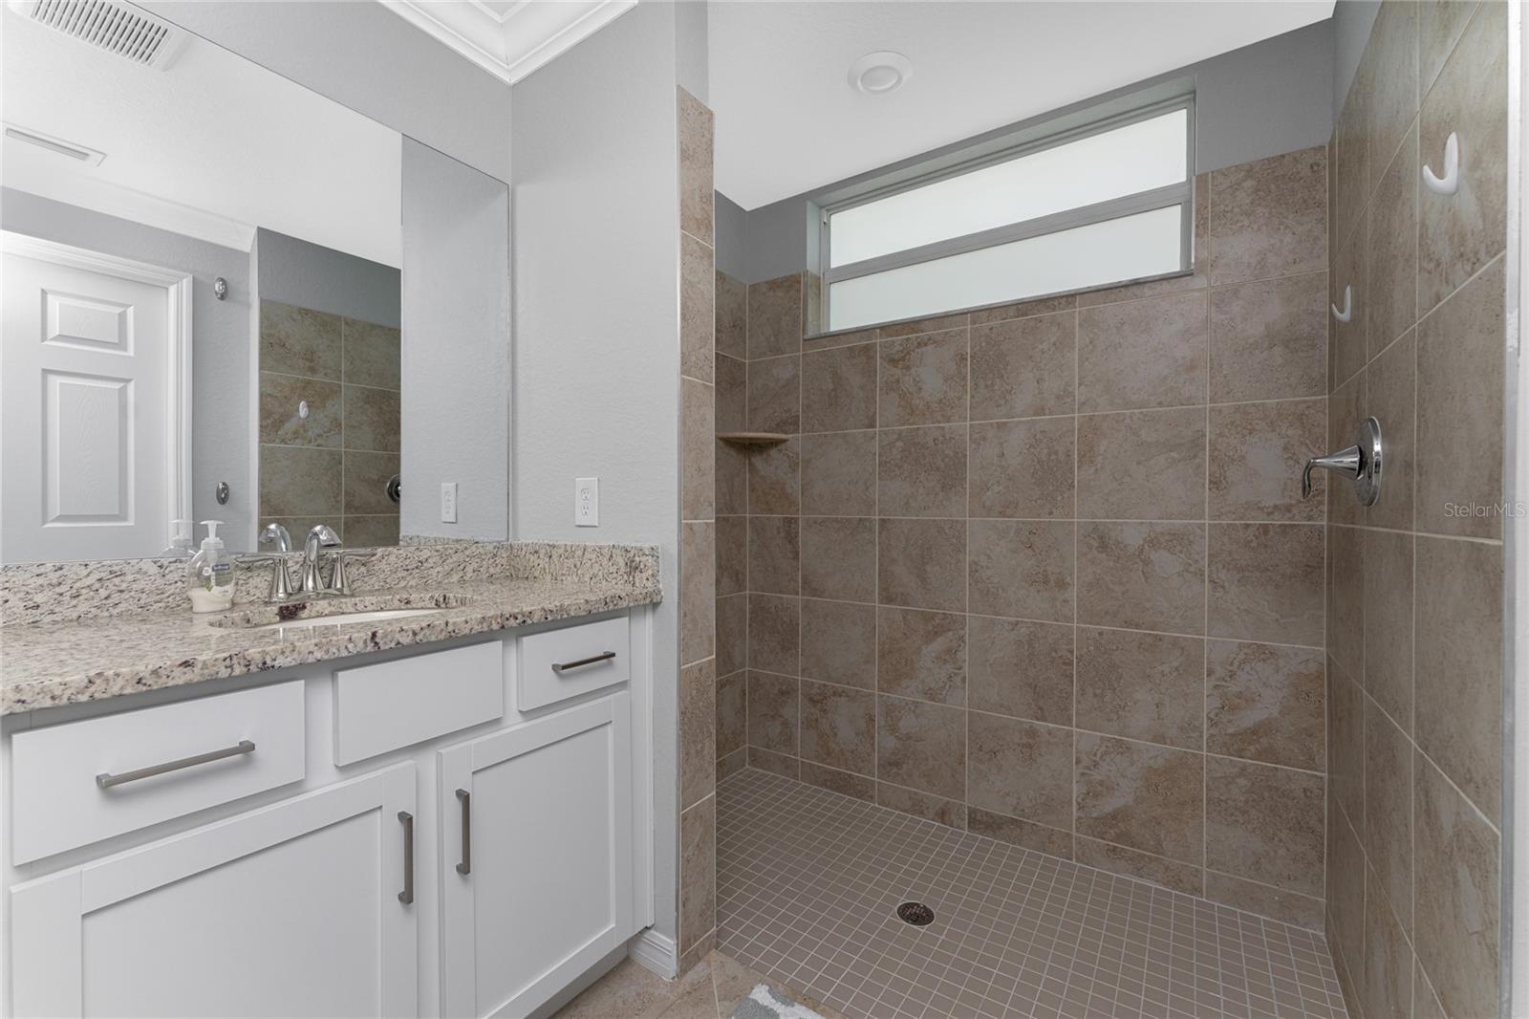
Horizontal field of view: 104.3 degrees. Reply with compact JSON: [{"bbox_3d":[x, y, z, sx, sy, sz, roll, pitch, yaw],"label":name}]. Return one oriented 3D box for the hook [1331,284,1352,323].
[{"bbox_3d":[1.353,-0.480,1.395,0.029,0.085,0.031,0,0,35],"label":"hook"}]

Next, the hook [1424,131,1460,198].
[{"bbox_3d":[0.935,-0.474,0.824,0.029,0.087,0.031,0,0,35],"label":"hook"}]

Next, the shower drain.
[{"bbox_3d":[0.432,1.151,1.693,0.106,0.008,0.106,0,0,0],"label":"shower drain"}]

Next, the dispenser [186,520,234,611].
[{"bbox_3d":[-1.009,0.103,1.085,0.048,0.163,0.073,0,0,27],"label":"dispenser"}]

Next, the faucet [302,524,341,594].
[{"bbox_3d":[-0.901,0.098,1.213,0.145,0.142,0.046,0,0,35],"label":"faucet"}]

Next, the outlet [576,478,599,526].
[{"bbox_3d":[-0.461,-0.019,1.536,0.078,0.123,0.008,0,0,35],"label":"outlet"}]

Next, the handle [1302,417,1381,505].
[{"bbox_3d":[1.185,-0.095,1.240,0.110,0.182,0.180,0,0,35],"label":"handle"}]

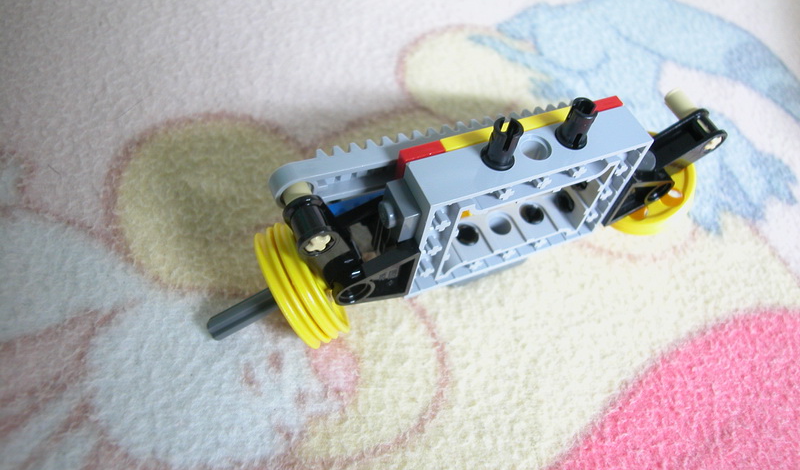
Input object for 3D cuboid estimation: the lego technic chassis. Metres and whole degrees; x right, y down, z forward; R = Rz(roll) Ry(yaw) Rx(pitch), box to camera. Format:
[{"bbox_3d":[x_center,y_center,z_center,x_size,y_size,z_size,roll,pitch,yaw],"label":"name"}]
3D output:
[{"bbox_3d":[0.017,-0.007,0.131,0.117,0.047,0.026,-17,60,-19],"label":"lego technic chassis"}]

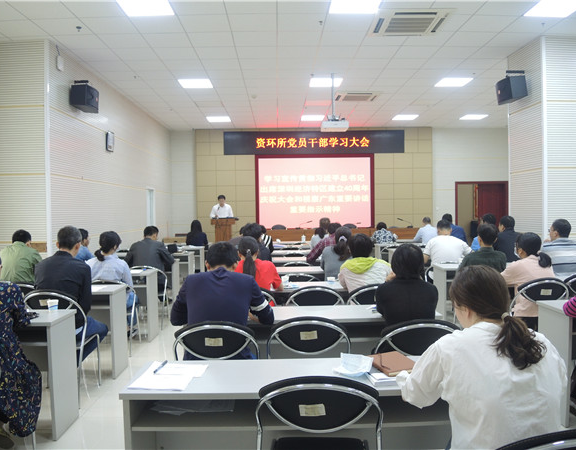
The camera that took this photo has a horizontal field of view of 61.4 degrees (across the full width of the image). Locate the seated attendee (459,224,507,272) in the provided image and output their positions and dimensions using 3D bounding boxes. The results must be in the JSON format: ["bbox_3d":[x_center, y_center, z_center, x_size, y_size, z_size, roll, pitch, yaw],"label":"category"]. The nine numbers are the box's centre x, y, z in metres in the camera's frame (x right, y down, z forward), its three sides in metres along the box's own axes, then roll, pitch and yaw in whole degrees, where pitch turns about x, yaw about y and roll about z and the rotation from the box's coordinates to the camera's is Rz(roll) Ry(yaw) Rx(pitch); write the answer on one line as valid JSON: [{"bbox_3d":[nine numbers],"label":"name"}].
[{"bbox_3d":[2.241,0.636,5.648,0.530,1.290,0.720,-1,2,-1],"label":"seated attendee"}]

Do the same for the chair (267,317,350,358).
[{"bbox_3d":[0.123,0.961,3.035,0.480,0.860,0.560,-1,2,-1],"label":"chair"}]

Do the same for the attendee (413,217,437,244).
[{"bbox_3d":[2.679,0.461,9.421,0.500,1.240,0.700,-1,2,-5],"label":"attendee"}]

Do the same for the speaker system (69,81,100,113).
[{"bbox_3d":[-3.120,-1.950,7.490,0.250,0.300,0.465,4,2,1],"label":"speaker system"}]

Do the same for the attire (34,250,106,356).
[{"bbox_3d":[-1.699,0.685,3.898,0.510,1.020,0.680,0,2,7],"label":"attire"}]

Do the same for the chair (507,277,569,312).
[{"bbox_3d":[2.125,0.867,4.352,0.500,0.820,0.530,-1,2,-7],"label":"chair"}]

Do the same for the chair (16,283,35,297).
[{"bbox_3d":[-2.238,0.909,4.249,0.500,0.870,0.550,-1,2,-1],"label":"chair"}]

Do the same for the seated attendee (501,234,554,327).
[{"bbox_3d":[2.039,0.674,4.272,0.480,1.240,0.750,-1,2,-13],"label":"seated attendee"}]

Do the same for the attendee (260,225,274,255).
[{"bbox_3d":[-0.425,0.623,7.867,0.470,1.240,0.700,-1,2,-1],"label":"attendee"}]

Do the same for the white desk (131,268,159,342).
[{"bbox_3d":[-2.246,0.922,5.550,1.400,0.750,0.450,-1,2,-1],"label":"white desk"}]

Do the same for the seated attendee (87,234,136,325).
[{"bbox_3d":[-1.804,0.691,5.186,0.490,1.240,0.780,-1,2,7],"label":"seated attendee"}]

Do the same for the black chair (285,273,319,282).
[{"bbox_3d":[0.126,0.867,5.017,0.500,0.820,0.530,-1,2,-1],"label":"black chair"}]

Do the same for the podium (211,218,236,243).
[{"bbox_3d":[-1.564,0.425,11.791,0.600,1.150,0.450,-1,2,-1],"label":"podium"}]

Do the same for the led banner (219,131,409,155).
[{"bbox_3d":[0.775,-2.414,14.200,5.280,0.670,0.100,-1,2,-1],"label":"led banner"}]

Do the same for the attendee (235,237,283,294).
[{"bbox_3d":[-0.279,0.704,4.173,0.460,1.240,0.750,-1,2,-1],"label":"attendee"}]

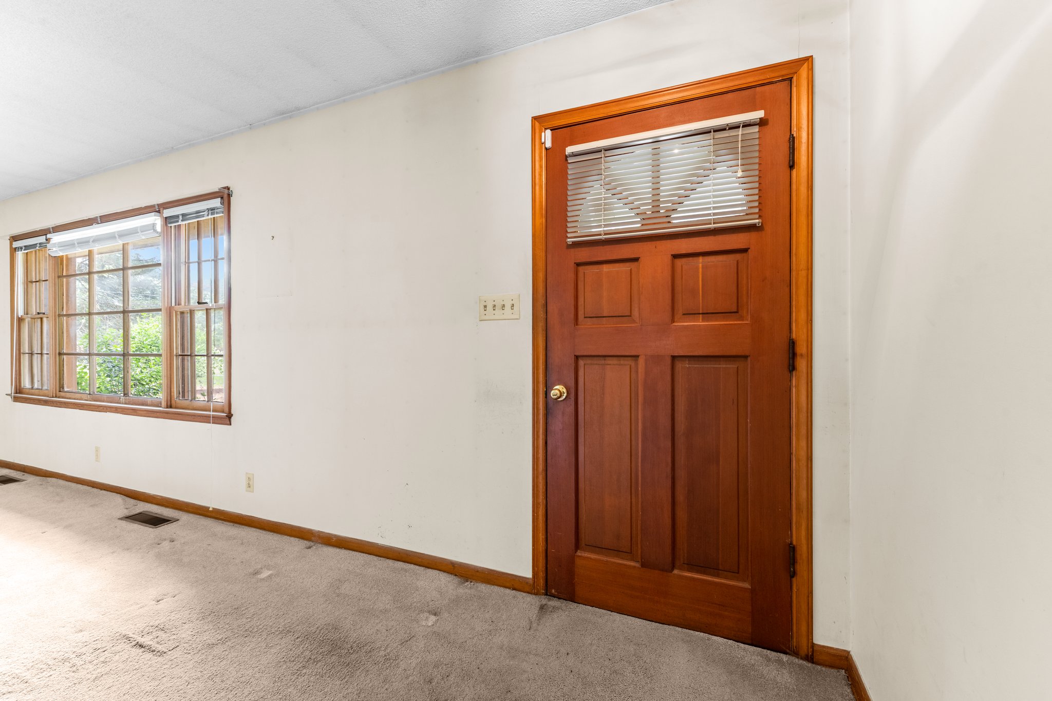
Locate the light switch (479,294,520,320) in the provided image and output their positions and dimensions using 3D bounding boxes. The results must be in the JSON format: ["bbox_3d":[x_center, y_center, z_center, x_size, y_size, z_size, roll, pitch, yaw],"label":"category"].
[{"bbox_3d":[-0.123,-0.194,1.990,0.206,0.115,0.016,0,0,23],"label":"light switch"}]

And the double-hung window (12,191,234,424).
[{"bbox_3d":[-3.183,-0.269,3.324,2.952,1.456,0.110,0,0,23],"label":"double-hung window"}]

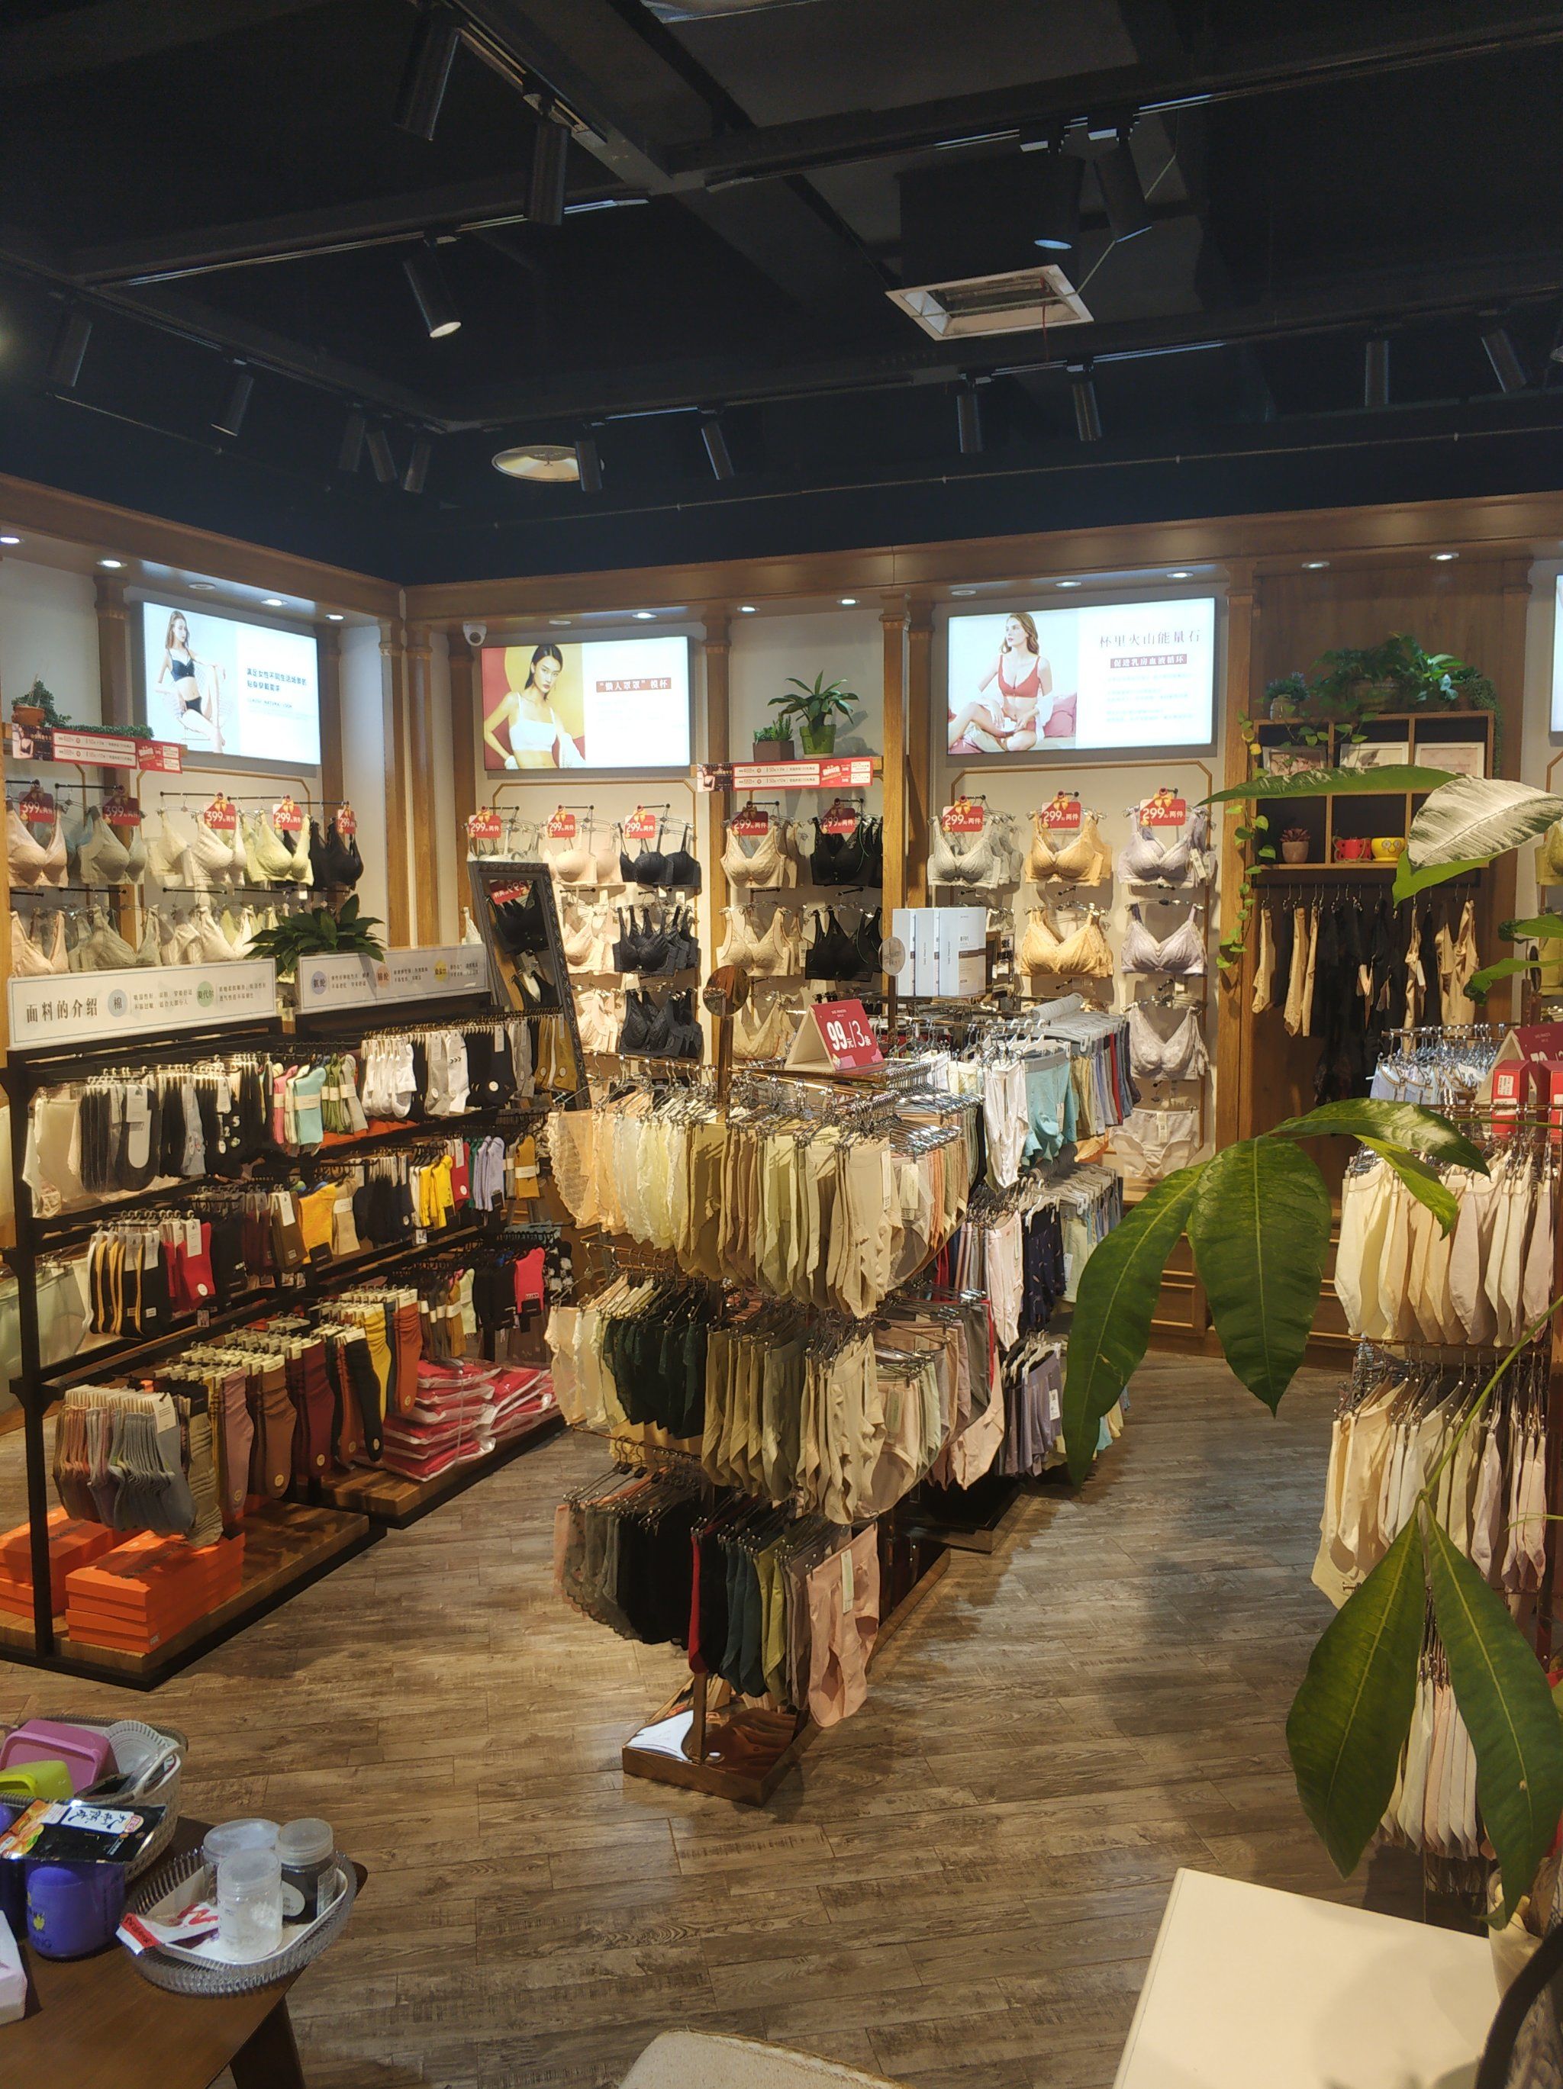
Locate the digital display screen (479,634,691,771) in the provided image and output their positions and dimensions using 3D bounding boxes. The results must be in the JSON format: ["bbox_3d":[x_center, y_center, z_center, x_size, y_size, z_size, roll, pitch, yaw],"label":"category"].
[{"bbox_3d":[-0.797,-1.370,6.580,0.945,0.498,0.070,2,6,22],"label":"digital display screen"}]

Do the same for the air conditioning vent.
[{"bbox_3d":[0.561,-1.985,4.309,0.448,0.060,0.448,2,7,21],"label":"air conditioning vent"}]

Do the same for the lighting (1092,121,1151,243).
[{"bbox_3d":[0.660,-1.672,3.161,0.095,0.210,0.085,-5,8,-39],"label":"lighting"}]

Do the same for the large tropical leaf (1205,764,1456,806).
[{"bbox_3d":[0.439,-0.199,1.250,0.225,0.034,0.085,-1,6,-6],"label":"large tropical leaf"}]

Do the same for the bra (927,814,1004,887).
[{"bbox_3d":[0.635,-0.668,5.601,0.260,0.250,0.110,2,6,22],"label":"bra"}]

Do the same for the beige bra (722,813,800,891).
[{"bbox_3d":[-0.075,-0.721,6.092,0.265,0.265,0.180,2,7,21],"label":"beige bra"}]

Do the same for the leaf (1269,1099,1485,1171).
[{"bbox_3d":[0.439,0.067,1.200,0.155,0.046,0.080,1,6,8],"label":"leaf"}]

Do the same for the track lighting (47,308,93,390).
[{"bbox_3d":[-1.850,-1.806,4.231,0.073,0.180,0.073,30,19,24],"label":"track lighting"}]

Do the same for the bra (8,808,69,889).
[{"bbox_3d":[-2.223,-0.586,4.872,0.115,0.240,0.220,2,6,22],"label":"bra"}]

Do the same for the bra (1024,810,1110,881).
[{"bbox_3d":[1.002,-0.692,5.724,0.265,0.250,0.140,2,6,22],"label":"bra"}]

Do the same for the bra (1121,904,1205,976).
[{"bbox_3d":[1.299,-0.356,5.555,0.270,0.255,0.150,2,7,21],"label":"bra"}]

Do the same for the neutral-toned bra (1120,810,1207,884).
[{"bbox_3d":[1.296,-0.674,5.532,0.270,0.250,0.160,2,7,21],"label":"neutral-toned bra"}]

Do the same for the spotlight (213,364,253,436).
[{"bbox_3d":[-1.530,-1.796,4.541,0.105,0.185,0.080,2,7,21],"label":"spotlight"}]

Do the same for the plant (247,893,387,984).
[{"bbox_3d":[-1.240,-0.258,4.324,0.340,0.280,0.360,2,7,21],"label":"plant"}]

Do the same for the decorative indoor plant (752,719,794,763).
[{"bbox_3d":[-0.030,-1.150,6.183,0.125,0.165,0.120,2,6,22],"label":"decorative indoor plant"}]

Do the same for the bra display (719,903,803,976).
[{"bbox_3d":[-0.080,-0.398,6.216,0.275,0.262,0.180,2,6,22],"label":"bra display"}]

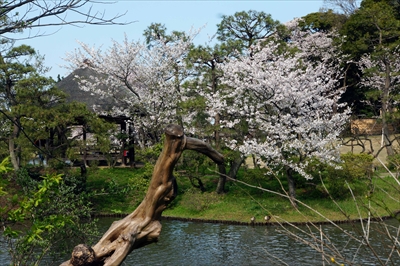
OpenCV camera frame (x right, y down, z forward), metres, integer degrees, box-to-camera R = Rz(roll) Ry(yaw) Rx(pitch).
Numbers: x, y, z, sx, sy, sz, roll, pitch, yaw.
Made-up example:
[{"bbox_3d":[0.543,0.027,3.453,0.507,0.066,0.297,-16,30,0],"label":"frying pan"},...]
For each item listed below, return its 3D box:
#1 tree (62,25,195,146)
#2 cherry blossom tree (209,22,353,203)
[{"bbox_3d":[-3.633,-2.012,47.000,6.900,6.900,6.200,0,0,0],"label":"tree"},{"bbox_3d":[3.943,-0.992,43.500,6.680,9.090,6.200,0,0,0],"label":"cherry blossom tree"}]

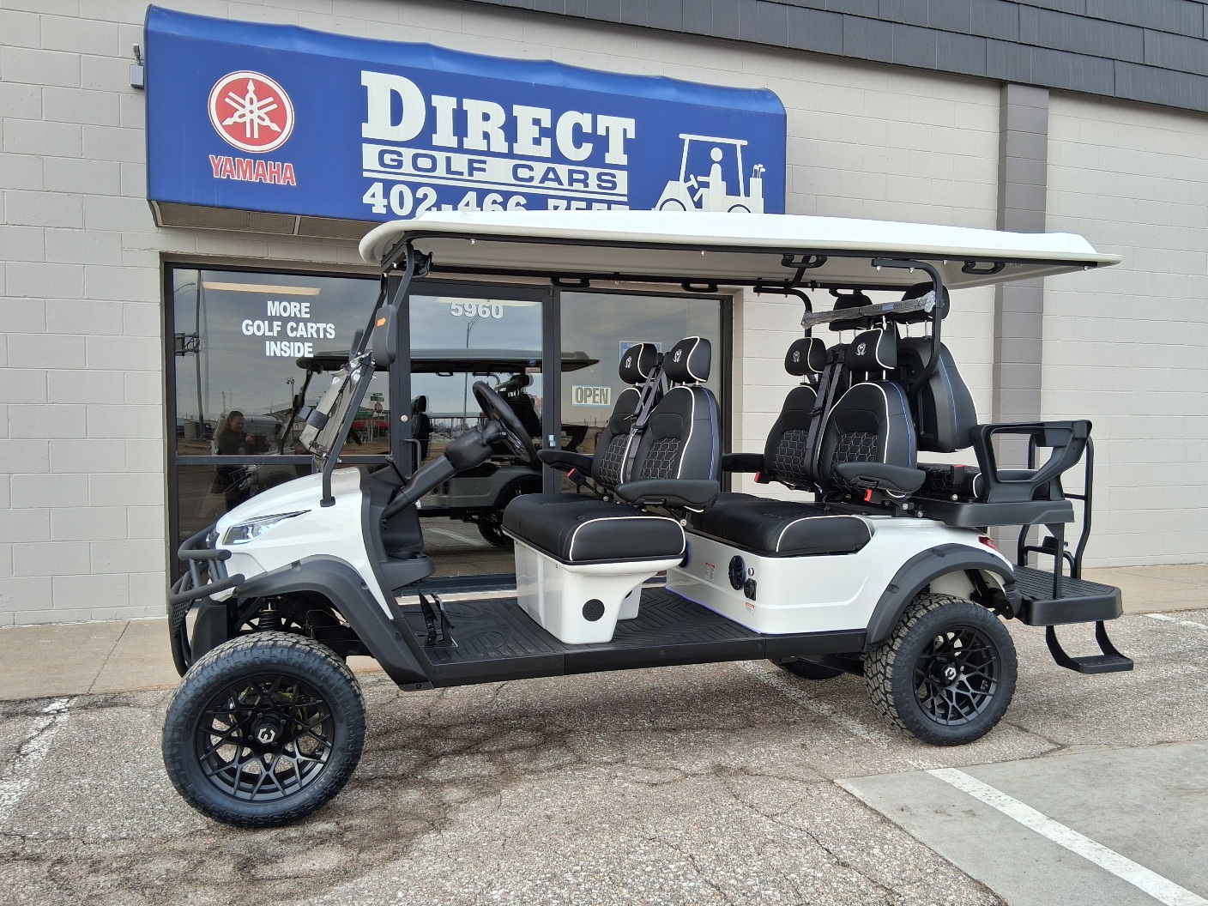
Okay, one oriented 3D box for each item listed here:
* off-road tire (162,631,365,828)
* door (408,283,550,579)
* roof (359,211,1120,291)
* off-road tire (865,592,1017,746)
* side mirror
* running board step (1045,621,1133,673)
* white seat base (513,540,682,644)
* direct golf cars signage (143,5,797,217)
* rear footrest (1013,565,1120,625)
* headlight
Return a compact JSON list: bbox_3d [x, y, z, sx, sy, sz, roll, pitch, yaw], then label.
[{"bbox_3d":[-1.044,0.852,2.804,0.575,0.575,0.230,0,3,-18],"label":"off-road tire"},{"bbox_3d":[-0.898,-0.121,6.330,1.020,2.071,0.051,0,3,-18],"label":"door"},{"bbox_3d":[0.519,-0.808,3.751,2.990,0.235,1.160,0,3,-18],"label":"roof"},{"bbox_3d":[1.304,0.849,3.580,0.575,0.575,0.230,0,3,-18],"label":"off-road tire"},{"bbox_3d":[-0.662,-0.360,2.769,0.085,0.182,0.150,0,3,-18],"label":"side mirror"},{"bbox_3d":[2.075,0.809,3.892,0.300,0.198,0.210,0,3,-18],"label":"running board step"},{"bbox_3d":[-0.080,0.496,3.591,0.415,0.295,0.980,0,3,-18],"label":"white seat base"},{"bbox_3d":[-0.722,-1.993,5.829,3.929,1.202,0.505,0,3,-18],"label":"direct golf cars signage"},{"bbox_3d":[1.829,0.630,4.250,0.510,0.135,0.900,0,3,-18],"label":"rear footrest"},{"bbox_3d":[-1.089,0.236,2.903,0.270,0.120,0.210,0,3,-18],"label":"headlight"}]

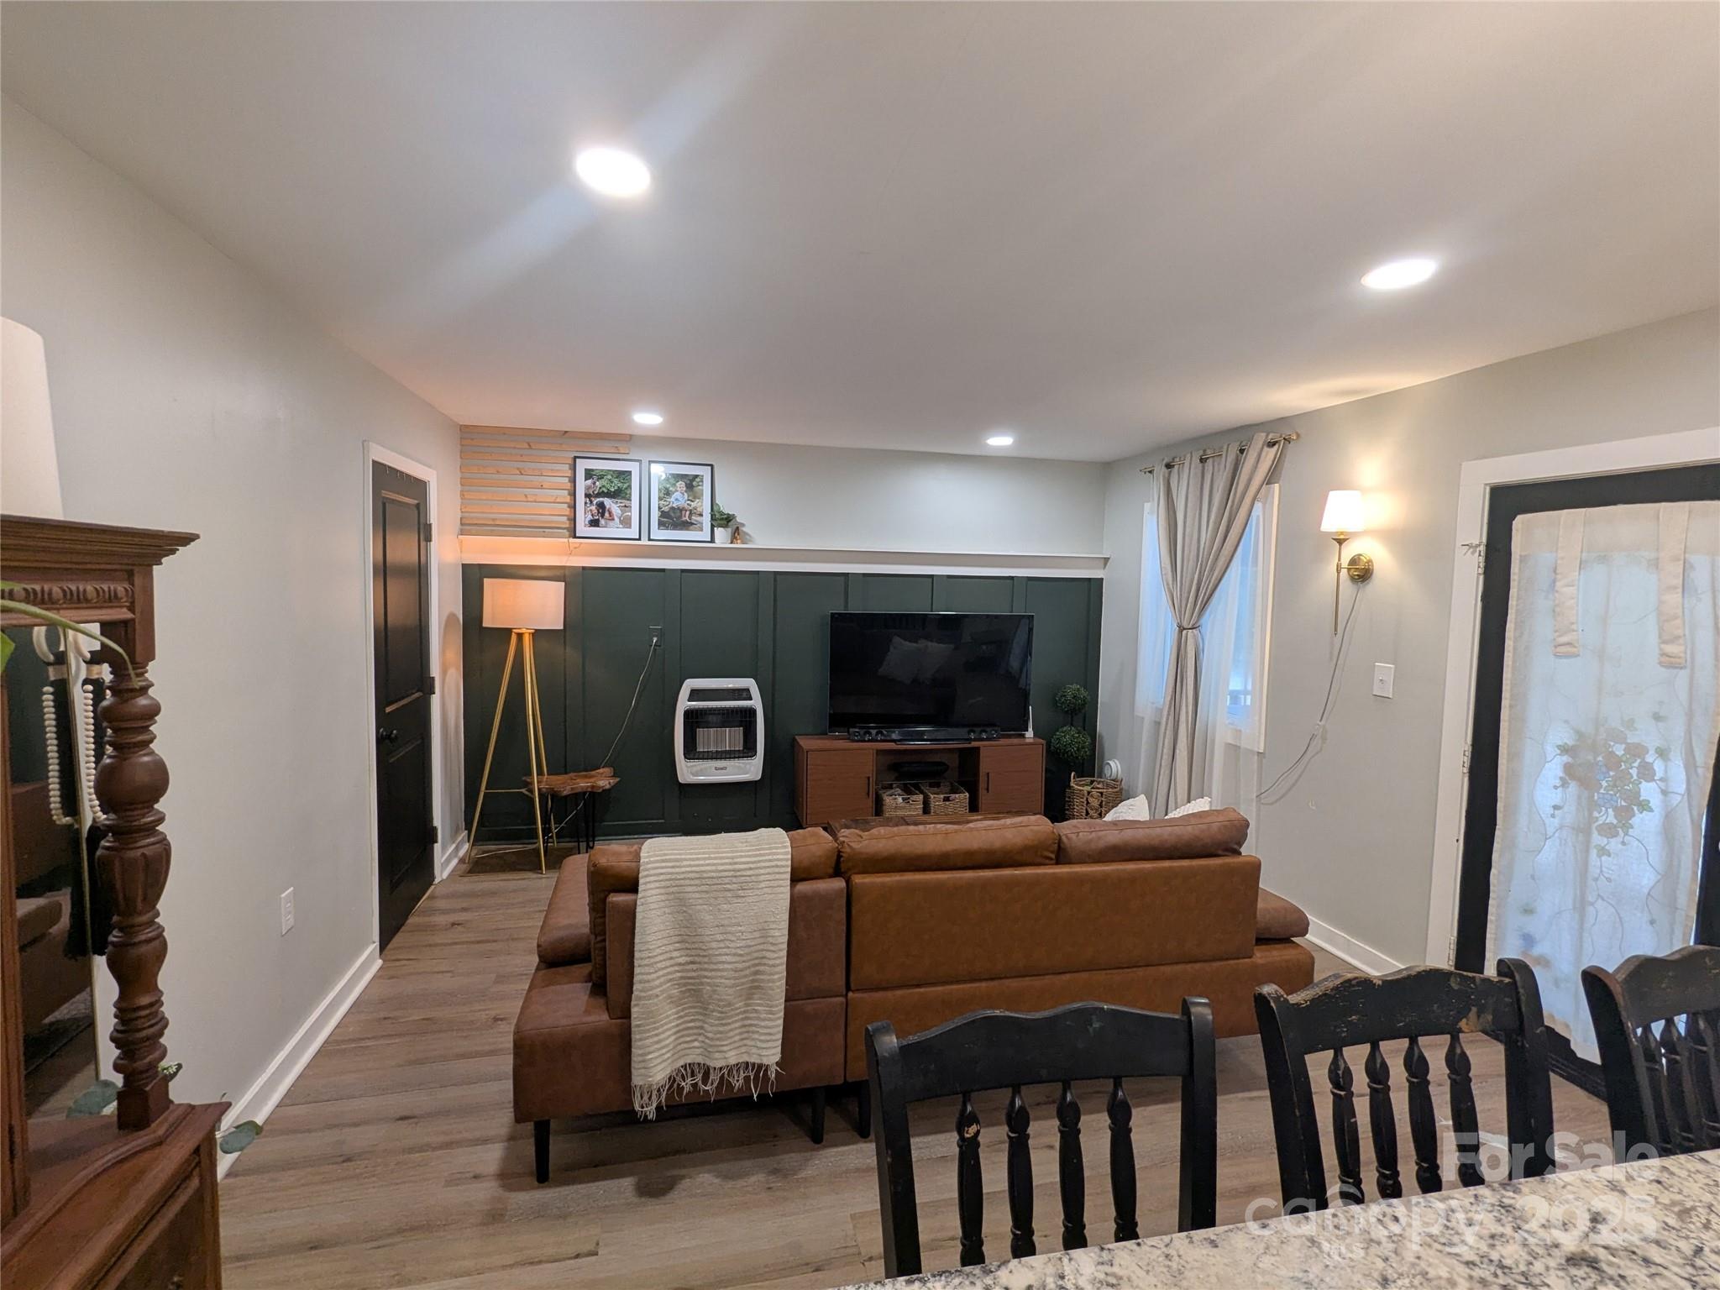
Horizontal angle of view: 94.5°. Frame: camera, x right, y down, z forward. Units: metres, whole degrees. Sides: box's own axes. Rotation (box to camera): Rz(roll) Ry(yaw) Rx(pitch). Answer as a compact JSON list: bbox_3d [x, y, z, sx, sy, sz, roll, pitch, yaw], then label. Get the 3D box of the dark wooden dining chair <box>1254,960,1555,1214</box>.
[{"bbox_3d":[0.865,1.025,0.988,0.480,1.040,0.520,0,4,-12],"label":"dark wooden dining chair"}]

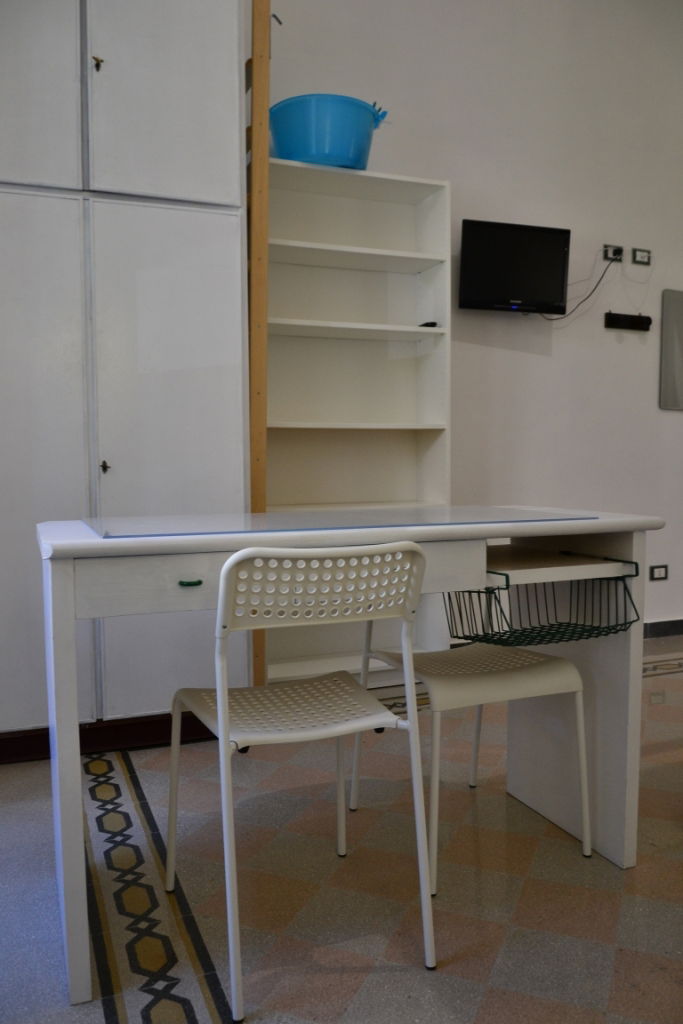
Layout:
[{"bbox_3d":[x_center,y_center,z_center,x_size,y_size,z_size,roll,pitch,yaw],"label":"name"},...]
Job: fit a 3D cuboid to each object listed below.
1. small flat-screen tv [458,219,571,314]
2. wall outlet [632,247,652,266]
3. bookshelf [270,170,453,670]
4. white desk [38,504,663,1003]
[{"bbox_3d":[0.782,-1.103,3.457,0.520,0.368,0.070,-1,10,-16],"label":"small flat-screen tv"},{"bbox_3d":[1.522,-1.289,3.890,0.120,0.080,0.012,-2,4,-20],"label":"wall outlet"},{"bbox_3d":[0.026,-0.317,3.194,0.810,2.060,0.280,-2,4,-20],"label":"bookshelf"},{"bbox_3d":[0.019,0.408,1.707,1.250,0.780,0.540,-2,4,-22],"label":"white desk"}]

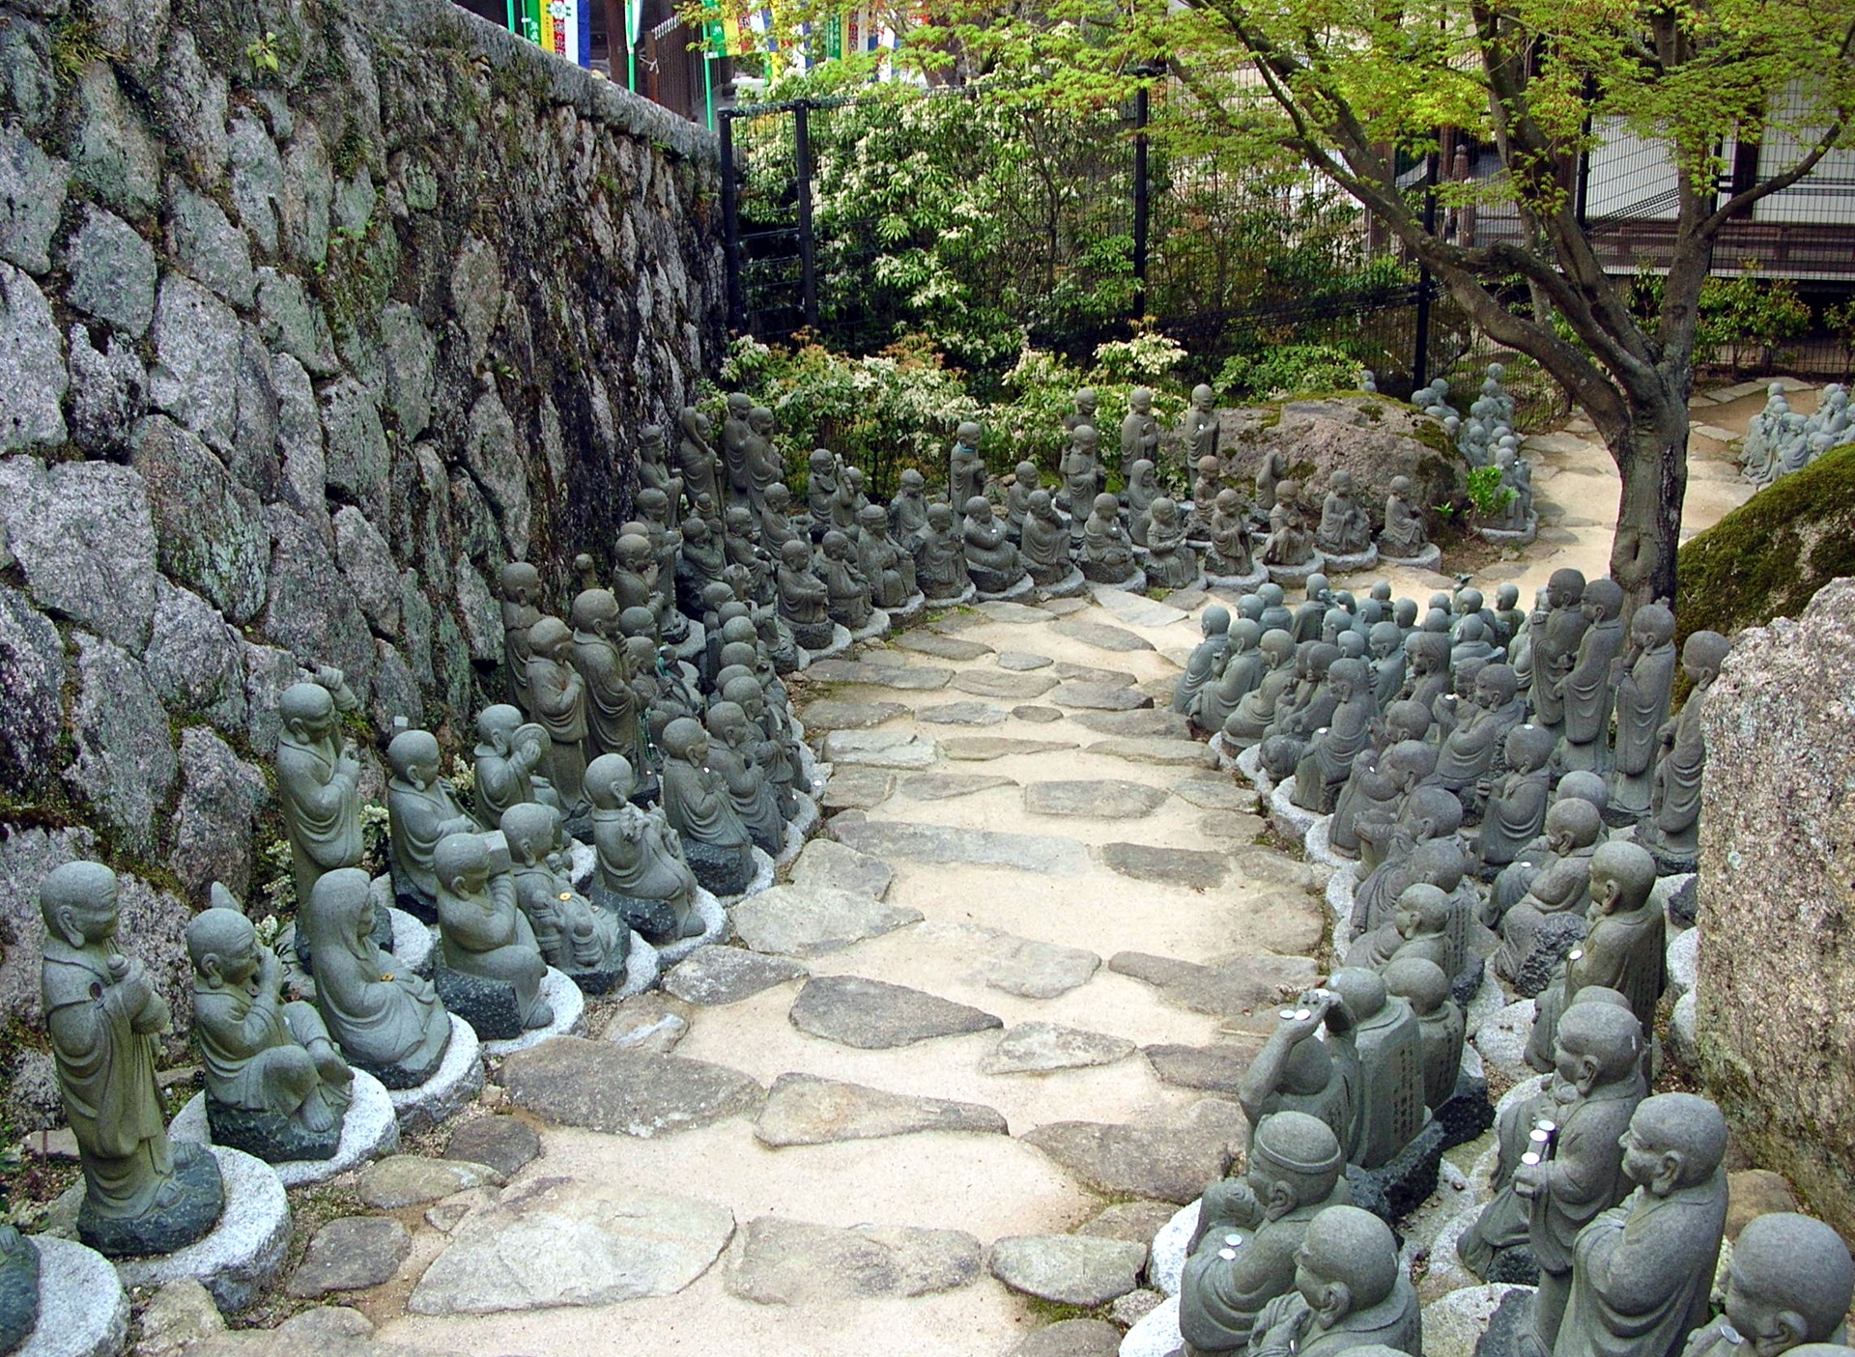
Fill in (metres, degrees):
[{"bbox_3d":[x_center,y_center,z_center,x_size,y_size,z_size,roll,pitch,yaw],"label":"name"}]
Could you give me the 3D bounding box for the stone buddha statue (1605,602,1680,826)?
[{"bbox_3d":[1.679,0.067,5.280,0.150,0.522,0.150,10,24,24],"label":"stone buddha statue"}]

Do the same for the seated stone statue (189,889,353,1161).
[{"bbox_3d":[-1.071,0.561,3.680,0.250,0.405,0.215,3,19,12],"label":"seated stone statue"}]

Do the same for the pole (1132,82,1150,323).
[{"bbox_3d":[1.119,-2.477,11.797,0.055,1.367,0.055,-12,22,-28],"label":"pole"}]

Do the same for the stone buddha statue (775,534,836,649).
[{"bbox_3d":[-0.379,-0.278,7.000,0.190,0.340,0.170,13,26,30],"label":"stone buddha statue"}]

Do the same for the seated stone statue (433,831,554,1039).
[{"bbox_3d":[-0.852,0.486,4.400,0.240,0.385,0.210,2,19,10],"label":"seated stone statue"}]

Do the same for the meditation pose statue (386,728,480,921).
[{"bbox_3d":[-1.062,0.297,4.870,0.230,0.390,0.210,0,19,3],"label":"meditation pose statue"}]

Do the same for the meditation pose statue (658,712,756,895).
[{"bbox_3d":[-0.494,0.267,4.990,0.215,0.385,0.205,-2,20,-3],"label":"meditation pose statue"}]

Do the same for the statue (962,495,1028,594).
[{"bbox_3d":[0.242,-0.493,8.000,0.220,0.332,0.200,20,30,41],"label":"statue"}]

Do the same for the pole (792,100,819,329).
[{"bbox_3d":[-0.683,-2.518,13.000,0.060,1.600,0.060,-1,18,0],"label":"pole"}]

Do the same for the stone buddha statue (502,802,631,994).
[{"bbox_3d":[-0.737,0.434,4.600,0.260,0.370,0.210,3,19,12],"label":"stone buddha statue"}]

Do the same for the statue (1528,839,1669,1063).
[{"bbox_3d":[1.122,0.448,3.752,0.220,0.400,0.210,13,24,34],"label":"statue"}]

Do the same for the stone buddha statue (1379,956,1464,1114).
[{"bbox_3d":[0.838,0.626,3.830,0.210,0.345,0.200,9,21,27],"label":"stone buddha statue"}]

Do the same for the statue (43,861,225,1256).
[{"bbox_3d":[-1.115,0.510,3.120,0.210,0.553,0.190,1,20,7],"label":"statue"}]

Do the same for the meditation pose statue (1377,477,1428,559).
[{"bbox_3d":[1.944,-0.669,9.200,0.200,0.317,0.170,16,27,35],"label":"meditation pose statue"}]

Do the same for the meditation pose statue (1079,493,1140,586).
[{"bbox_3d":[0.678,-0.535,8.350,0.210,0.327,0.200,-14,26,-30],"label":"meditation pose statue"}]

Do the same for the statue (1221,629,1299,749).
[{"bbox_3d":[0.998,0.017,6.720,0.225,0.348,0.200,2,20,8],"label":"statue"}]

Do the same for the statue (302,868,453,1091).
[{"bbox_3d":[-0.900,0.466,3.680,0.235,0.354,0.200,4,22,11],"label":"statue"}]

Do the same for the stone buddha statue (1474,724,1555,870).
[{"bbox_3d":[1.307,0.255,4.980,0.185,0.330,0.195,6,21,20],"label":"stone buddha statue"}]

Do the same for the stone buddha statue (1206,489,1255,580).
[{"bbox_3d":[1.174,-0.571,8.700,0.165,0.335,0.180,-18,28,-36],"label":"stone buddha statue"}]

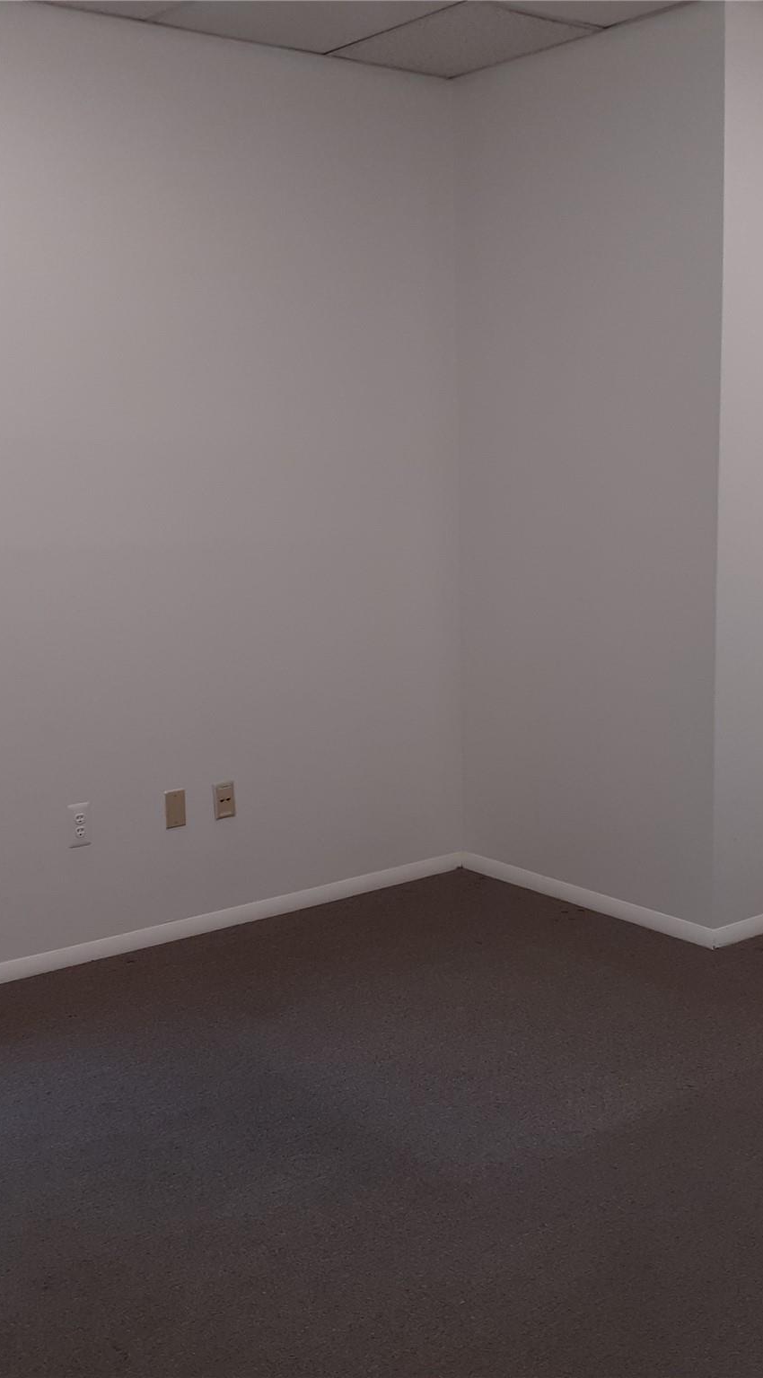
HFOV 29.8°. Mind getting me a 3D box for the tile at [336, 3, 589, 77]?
[{"bbox_3d":[0.238,-1.963,4.330,0.480,0.020,0.625,-8,11,-39],"label":"tile"}]

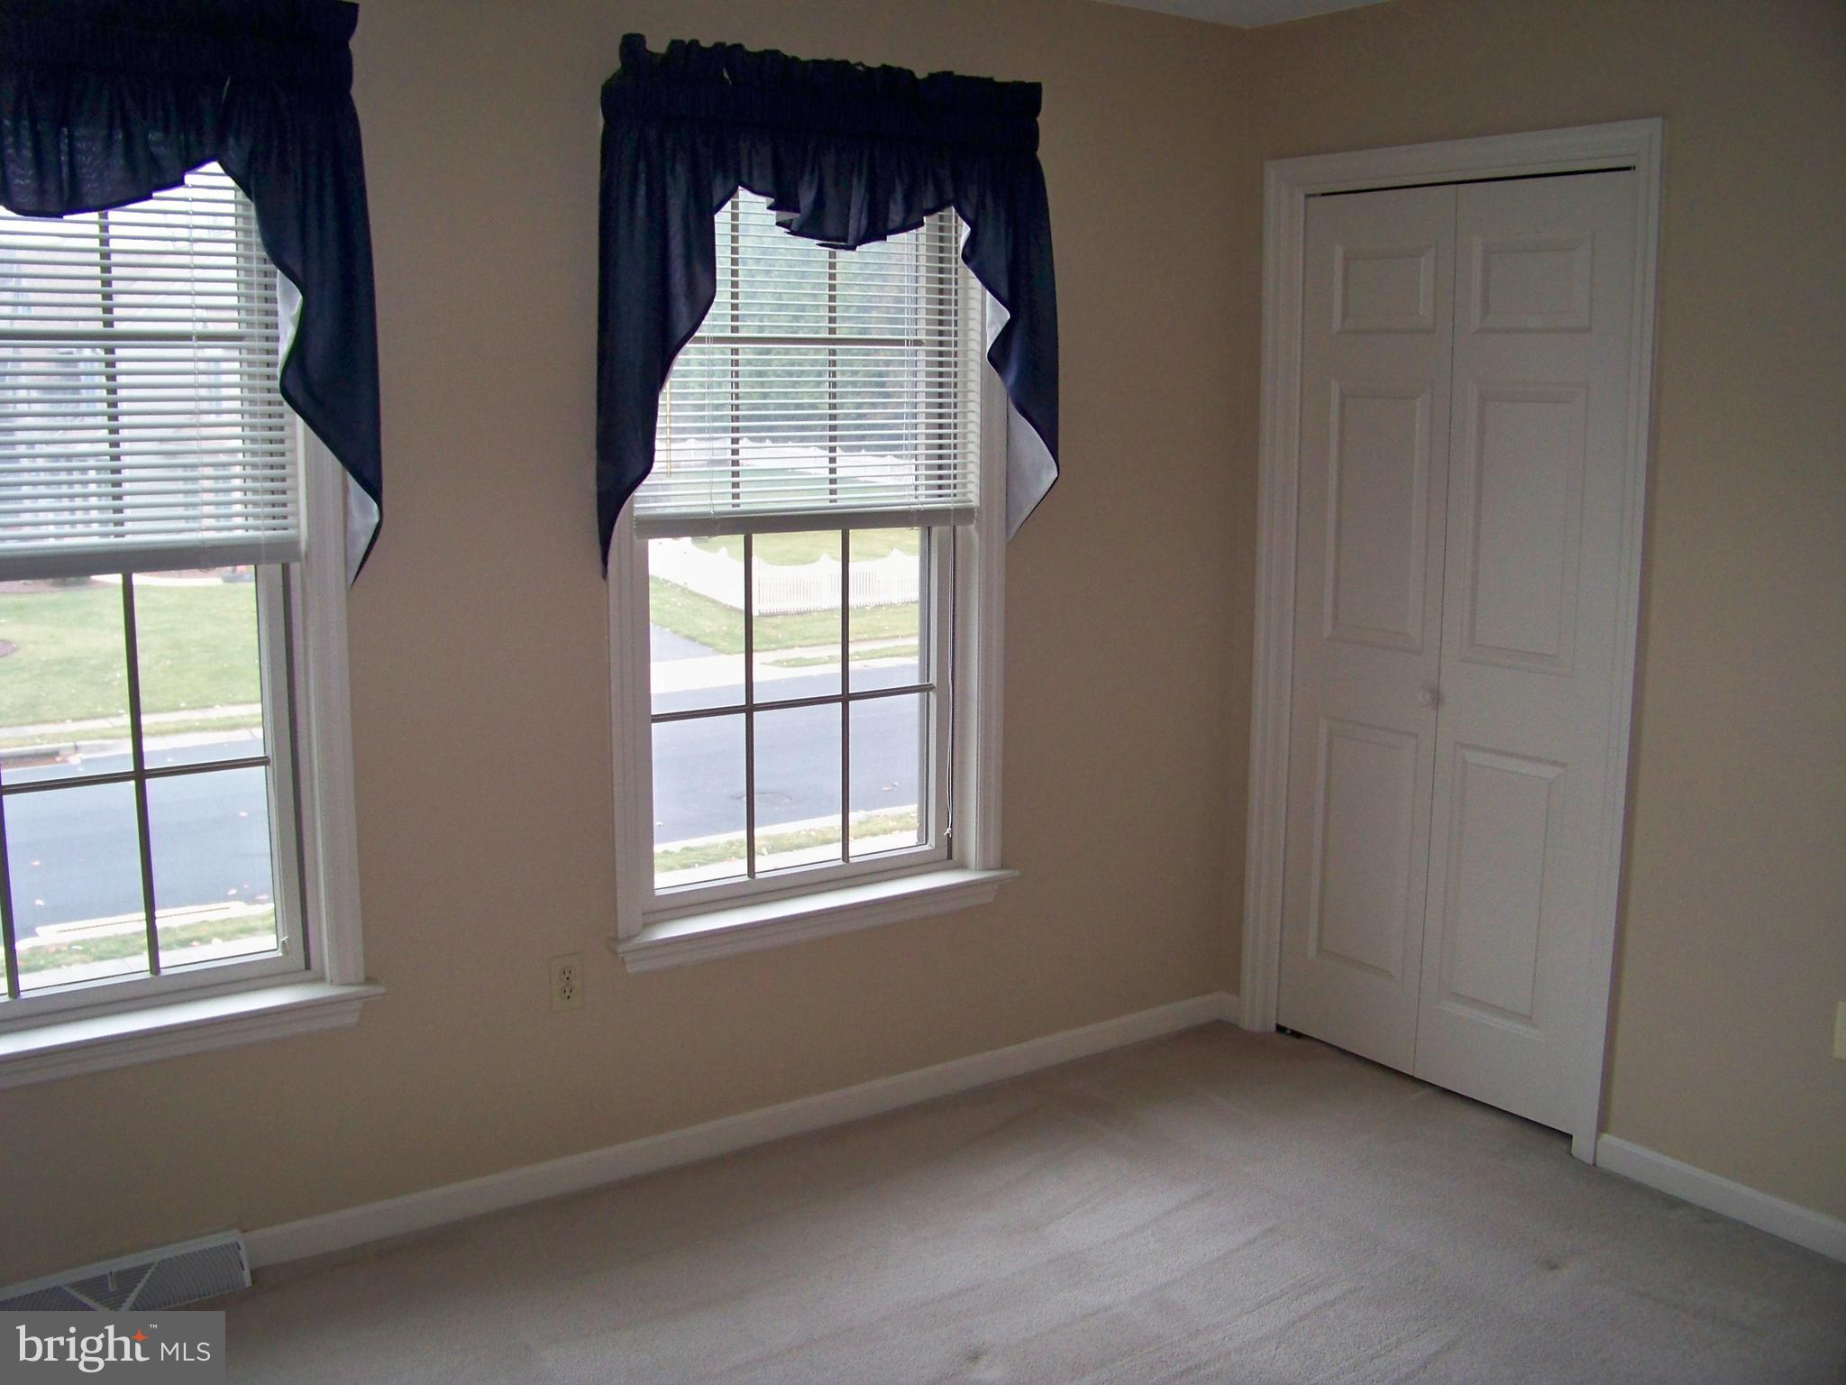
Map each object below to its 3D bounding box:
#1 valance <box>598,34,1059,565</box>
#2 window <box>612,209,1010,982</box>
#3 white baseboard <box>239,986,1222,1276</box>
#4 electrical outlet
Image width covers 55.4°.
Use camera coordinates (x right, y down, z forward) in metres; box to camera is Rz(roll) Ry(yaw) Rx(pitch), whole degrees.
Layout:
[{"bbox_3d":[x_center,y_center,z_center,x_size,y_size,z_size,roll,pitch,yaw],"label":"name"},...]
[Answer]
[{"bbox_3d":[-0.165,-0.752,3.564,1.055,0.975,0.120,-6,11,-34],"label":"valance"},{"bbox_3d":[-0.226,-0.324,3.687,0.970,1.690,0.115,-6,11,-34],"label":"window"},{"bbox_3d":[-0.231,0.908,3.858,2.410,0.077,0.022,-6,11,-34],"label":"white baseboard"},{"bbox_3d":[-0.704,0.573,3.472,0.070,0.114,0.010,-6,11,-34],"label":"electrical outlet"}]

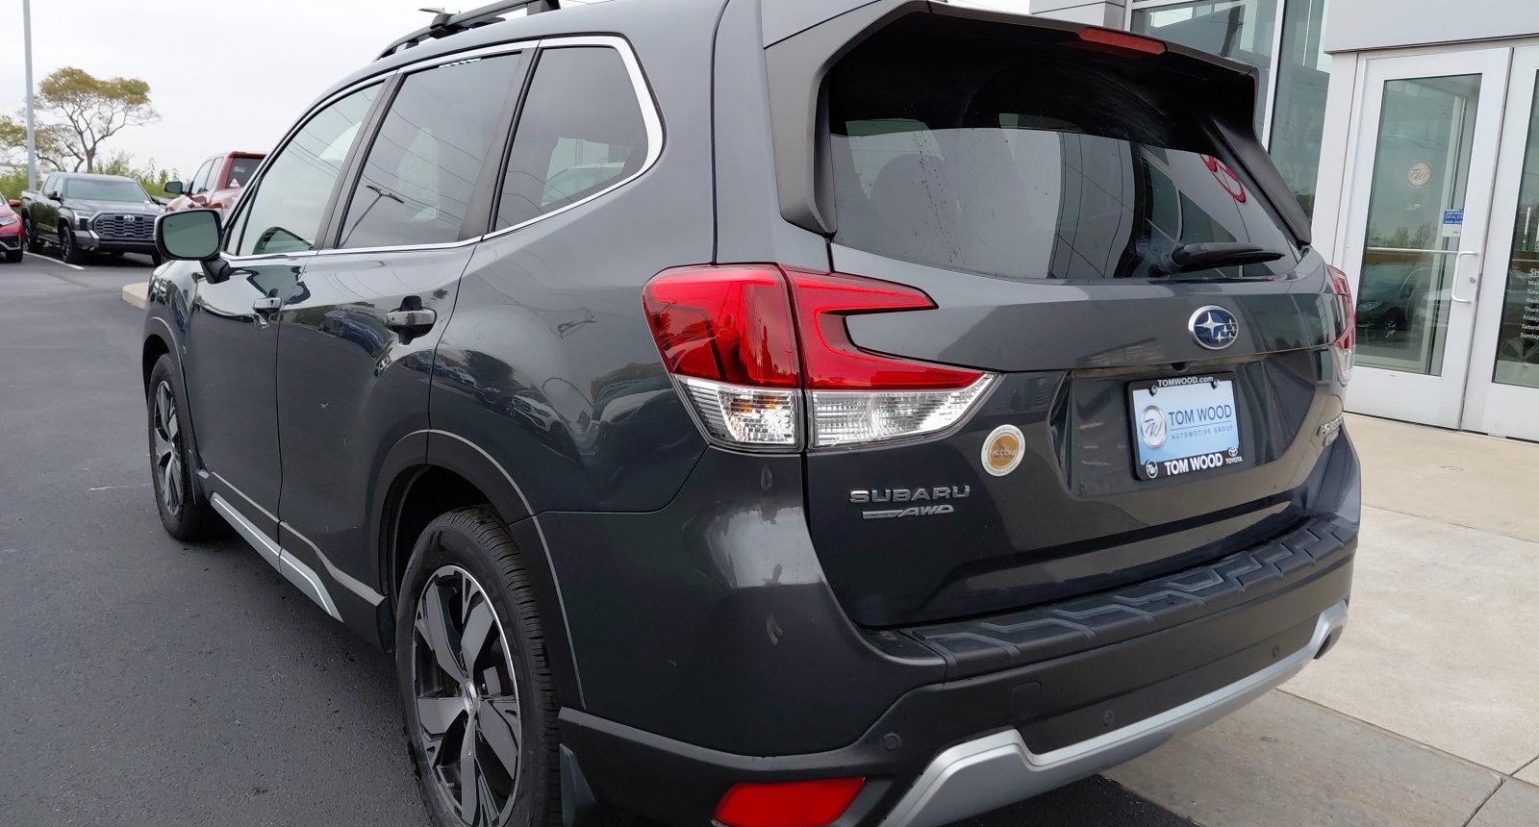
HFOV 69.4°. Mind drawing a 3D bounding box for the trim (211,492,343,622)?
[{"bbox_3d":[-1.415,0.363,3.119,0.050,0.088,1.340,-6,12,-38],"label":"trim"}]

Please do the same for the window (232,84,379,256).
[{"bbox_3d":[-1.369,-0.665,3.173,0.055,0.485,1.000,19,-4,-39],"label":"window"}]

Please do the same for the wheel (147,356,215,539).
[{"bbox_3d":[-2.130,0.115,4.134,0.225,0.700,0.700,-4,11,-38],"label":"wheel"}]

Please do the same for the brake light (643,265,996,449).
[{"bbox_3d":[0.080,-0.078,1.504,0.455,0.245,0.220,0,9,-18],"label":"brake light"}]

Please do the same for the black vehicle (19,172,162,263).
[{"bbox_3d":[-15.931,-4.625,26.234,2.040,1.960,5.930,-7,13,-42],"label":"black vehicle"}]

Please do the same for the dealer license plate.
[{"bbox_3d":[0.686,0.019,1.812,0.312,0.160,0.020,-4,-2,-38],"label":"dealer license plate"}]

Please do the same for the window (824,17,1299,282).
[{"bbox_3d":[0.570,-0.413,1.905,1.290,0.430,0.090,-6,-12,-38],"label":"window"}]

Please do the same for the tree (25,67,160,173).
[{"bbox_3d":[-25.603,-10.064,42.000,4.800,6.000,4.500,-3,10,-31],"label":"tree"}]

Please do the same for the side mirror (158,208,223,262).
[{"bbox_3d":[-1.730,-0.533,3.317,0.190,0.150,0.130,-6,12,-38],"label":"side mirror"}]

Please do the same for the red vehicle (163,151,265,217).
[{"bbox_3d":[-6.483,-2.411,14.807,1.970,1.880,5.600,-5,11,-35],"label":"red vehicle"}]

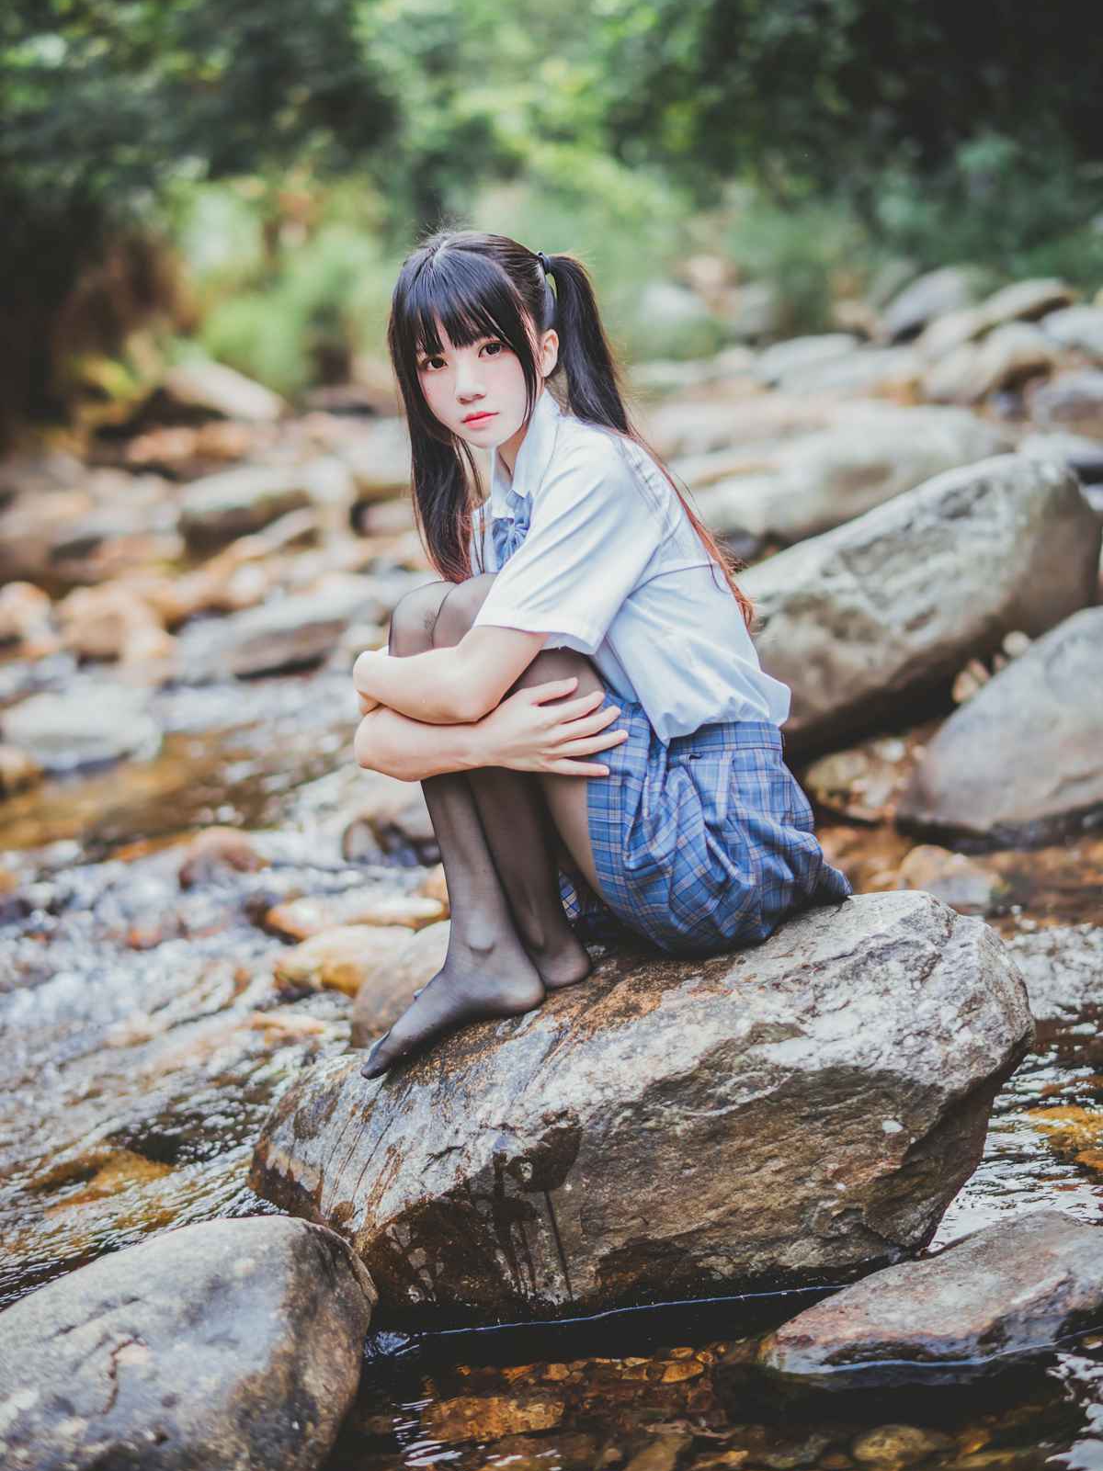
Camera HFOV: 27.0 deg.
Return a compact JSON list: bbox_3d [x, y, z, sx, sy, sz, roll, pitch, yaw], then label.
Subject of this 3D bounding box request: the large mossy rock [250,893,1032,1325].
[{"bbox_3d":[0.100,0.397,2.524,0.780,0.390,0.520,-3,13,-13],"label":"large mossy rock"}]

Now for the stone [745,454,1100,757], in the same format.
[{"bbox_3d":[0.610,-0.231,3.867,0.680,0.450,0.500,-4,14,-18],"label":"stone"}]

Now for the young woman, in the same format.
[{"bbox_3d":[0.040,-0.114,2.406,0.520,0.830,0.420,-6,14,-24],"label":"young woman"}]

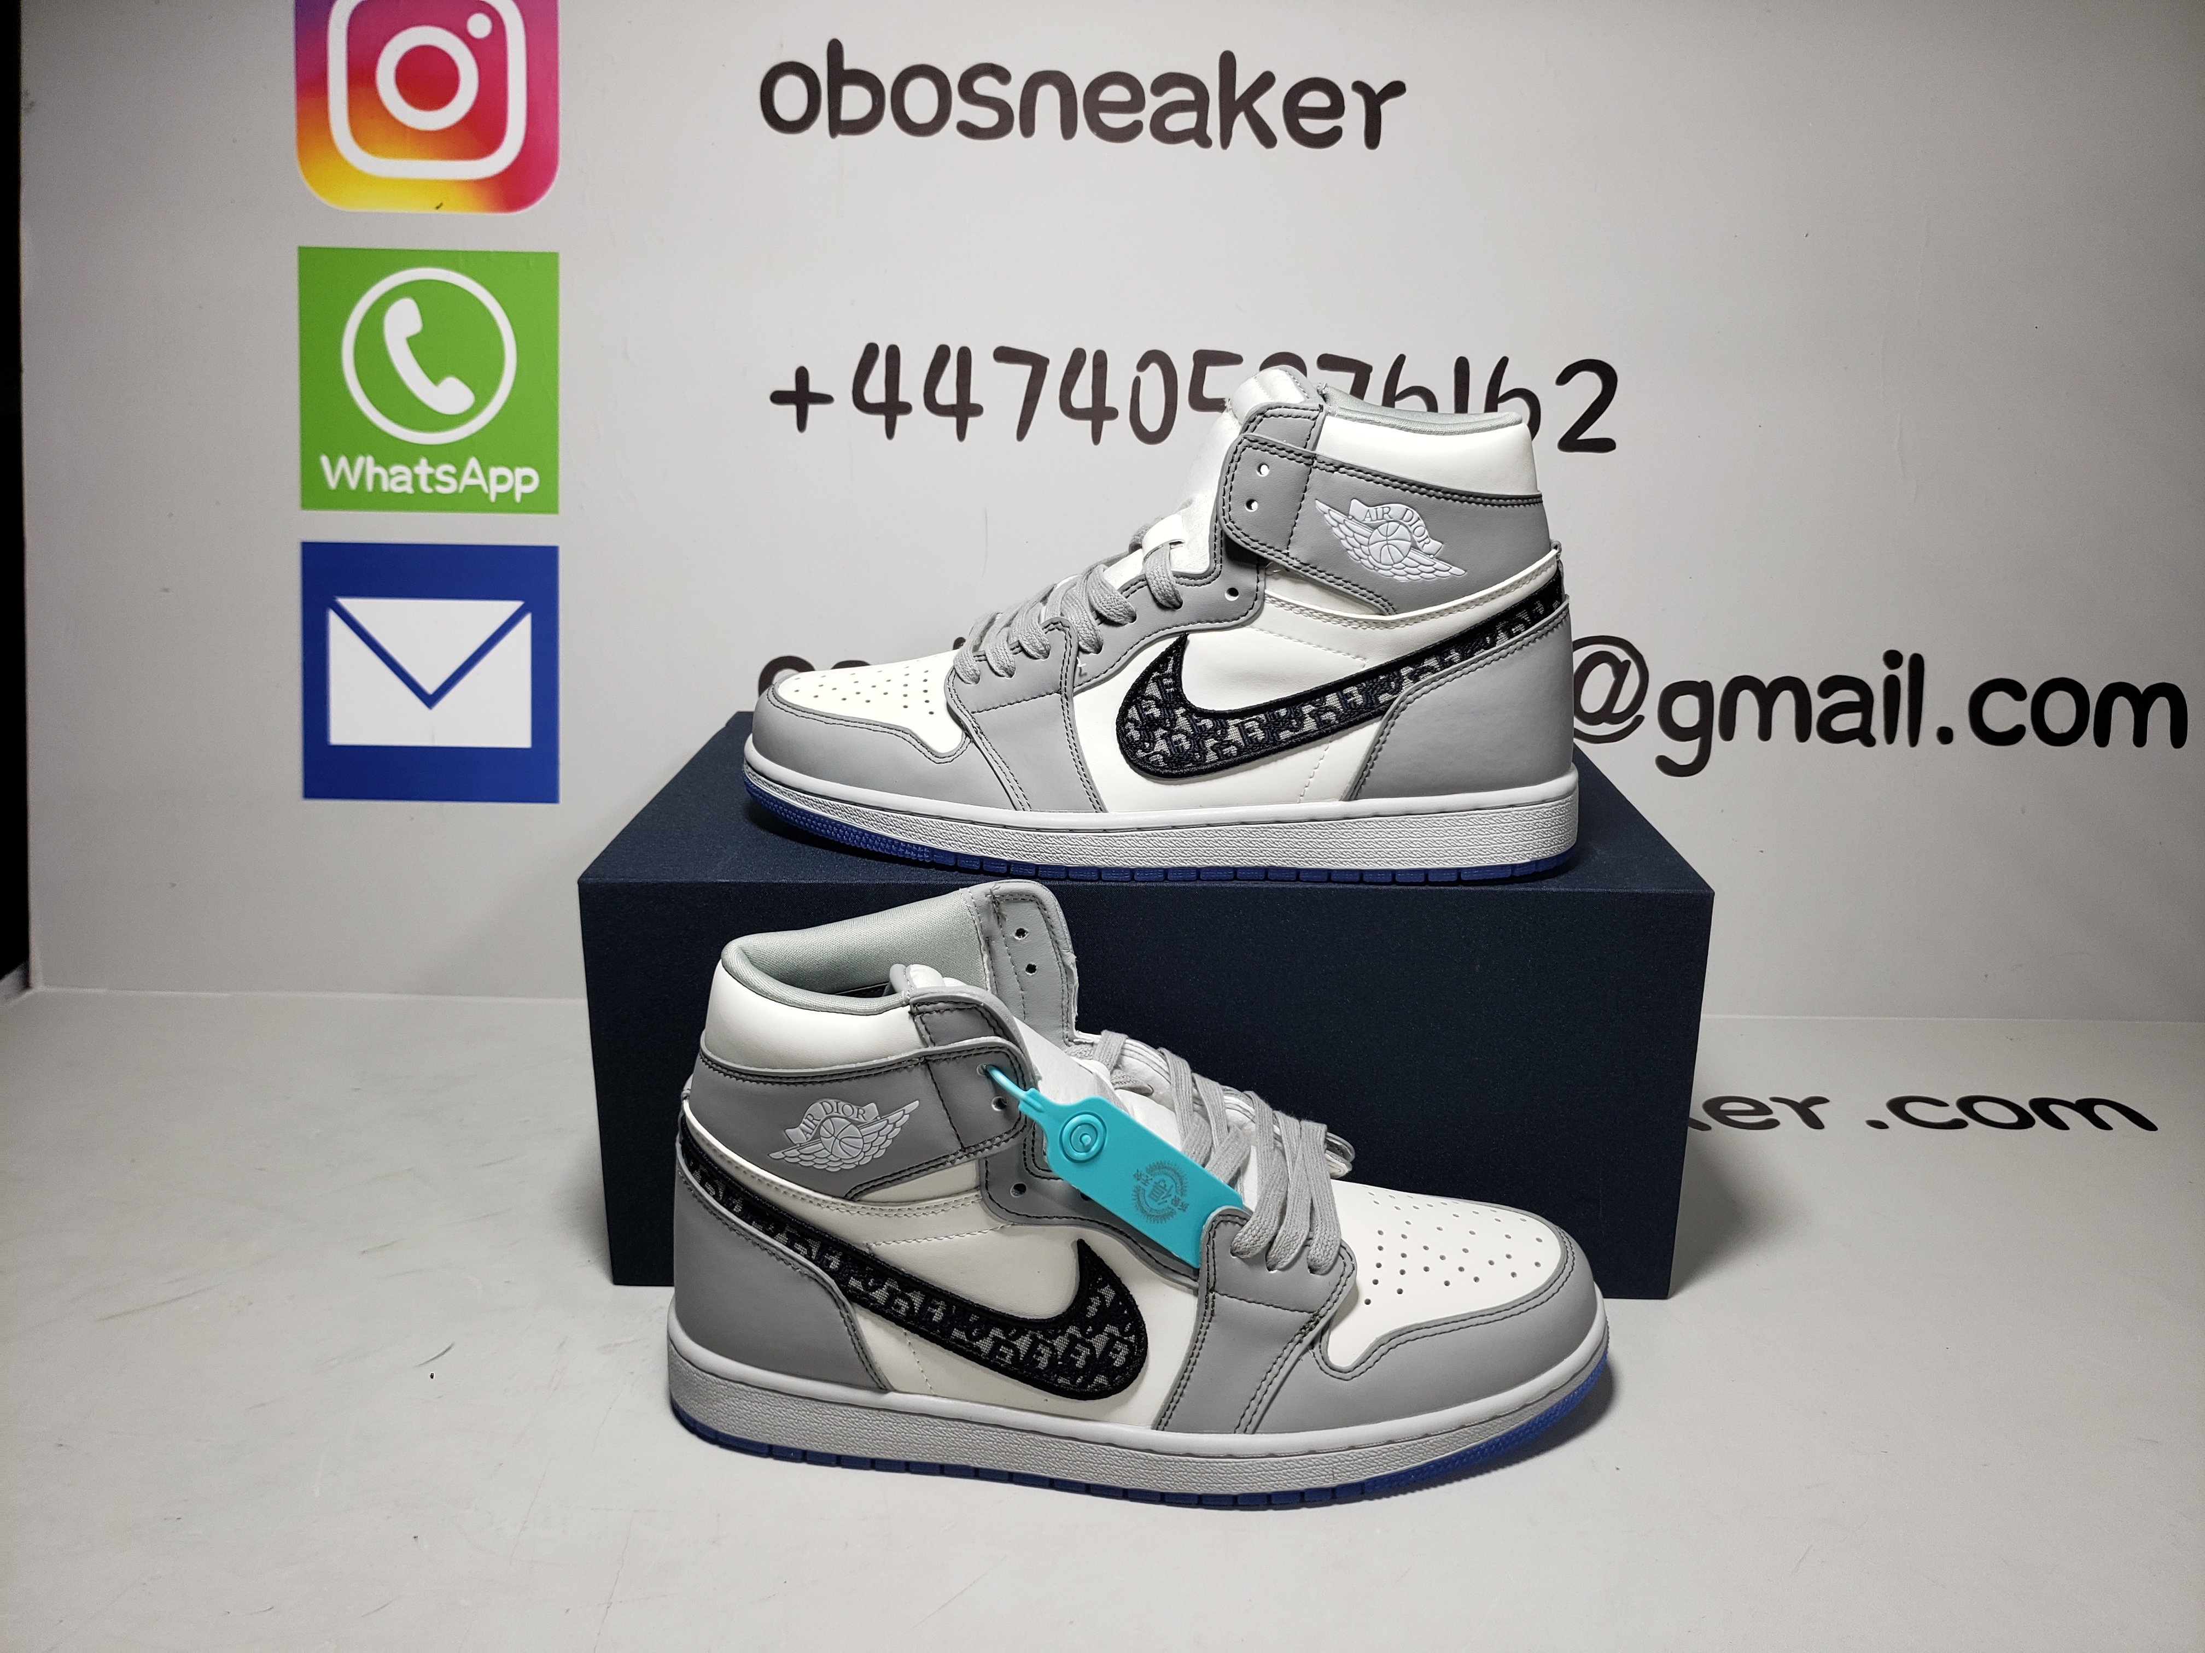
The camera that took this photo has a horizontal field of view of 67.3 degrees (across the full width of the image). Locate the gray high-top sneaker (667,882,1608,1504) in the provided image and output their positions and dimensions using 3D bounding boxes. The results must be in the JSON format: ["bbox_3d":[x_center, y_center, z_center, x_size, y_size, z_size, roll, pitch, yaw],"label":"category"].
[{"bbox_3d":[0.012,0.103,0.496,0.291,0.159,0.108,1,18,2],"label":"gray high-top sneaker"}]

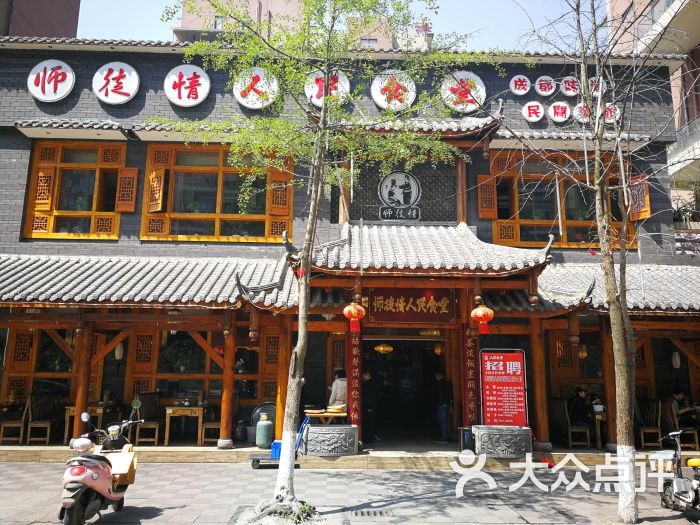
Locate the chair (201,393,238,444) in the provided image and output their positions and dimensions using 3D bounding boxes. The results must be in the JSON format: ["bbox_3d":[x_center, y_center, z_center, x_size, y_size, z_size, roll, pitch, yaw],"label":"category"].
[{"bbox_3d":[-2.844,3.391,11.859,0.520,1.020,0.450,1,-11,-2],"label":"chair"}]

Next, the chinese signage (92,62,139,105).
[{"bbox_3d":[-5.746,-4.383,13.440,1.112,1.114,0.110,1,-11,-2],"label":"chinese signage"}]

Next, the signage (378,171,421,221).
[{"bbox_3d":[1.244,-1.688,13.710,1.060,1.300,0.060,1,-11,-2],"label":"signage"}]

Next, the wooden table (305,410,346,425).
[{"bbox_3d":[-0.477,3.459,11.191,0.850,0.680,0.650,1,-11,-2],"label":"wooden table"}]

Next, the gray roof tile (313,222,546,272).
[{"bbox_3d":[1.358,-0.390,11.957,5.086,1.646,2.558,1,-11,-2],"label":"gray roof tile"}]

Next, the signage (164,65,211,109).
[{"bbox_3d":[-4.004,-4.335,13.484,1.111,1.120,0.110,1,-11,-2],"label":"signage"}]

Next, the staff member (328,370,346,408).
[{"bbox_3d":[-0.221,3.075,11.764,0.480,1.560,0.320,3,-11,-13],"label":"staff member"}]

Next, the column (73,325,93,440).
[{"bbox_3d":[-5.227,2.322,10.668,0.230,2.214,0.230,1,-11,-2],"label":"column"}]

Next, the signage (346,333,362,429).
[{"bbox_3d":[0.108,2.406,11.087,0.303,2.114,0.100,1,-11,-1],"label":"signage"}]

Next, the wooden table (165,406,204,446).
[{"bbox_3d":[-3.303,3.340,11.320,0.752,0.733,1.200,1,-11,-2],"label":"wooden table"}]

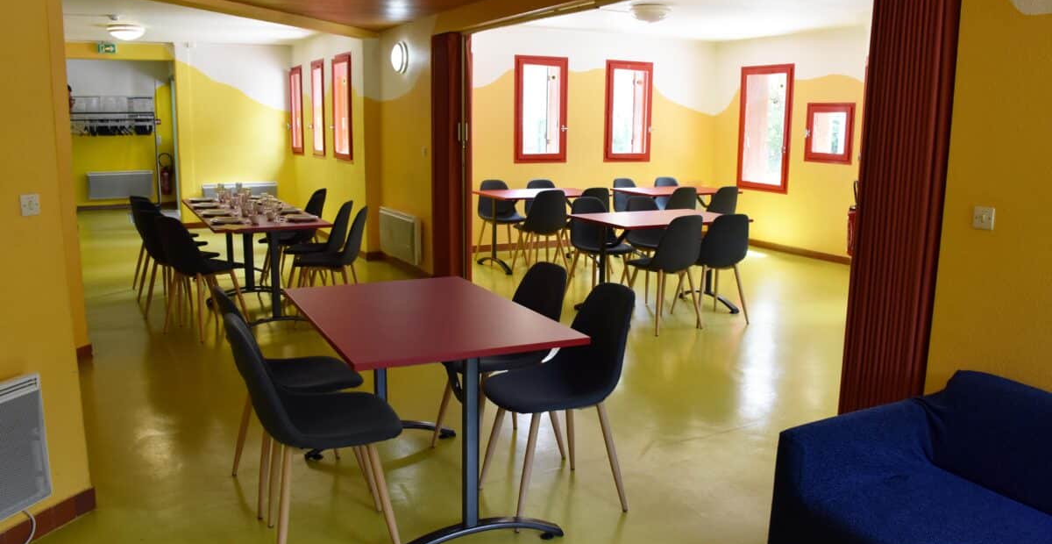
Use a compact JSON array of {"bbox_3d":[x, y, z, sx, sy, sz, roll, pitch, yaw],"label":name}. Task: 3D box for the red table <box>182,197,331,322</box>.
[{"bbox_3d":[-2.260,-0.136,6.406,0.800,0.740,2.370,-5,12,-28],"label":"red table"}]

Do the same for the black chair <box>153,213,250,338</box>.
[{"bbox_3d":[-2.236,0.009,5.469,0.440,0.850,0.520,8,13,32],"label":"black chair"}]

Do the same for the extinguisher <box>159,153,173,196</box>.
[{"bbox_3d":[-6.149,-1.664,13.469,0.235,0.730,0.200,-5,12,-28],"label":"extinguisher"}]

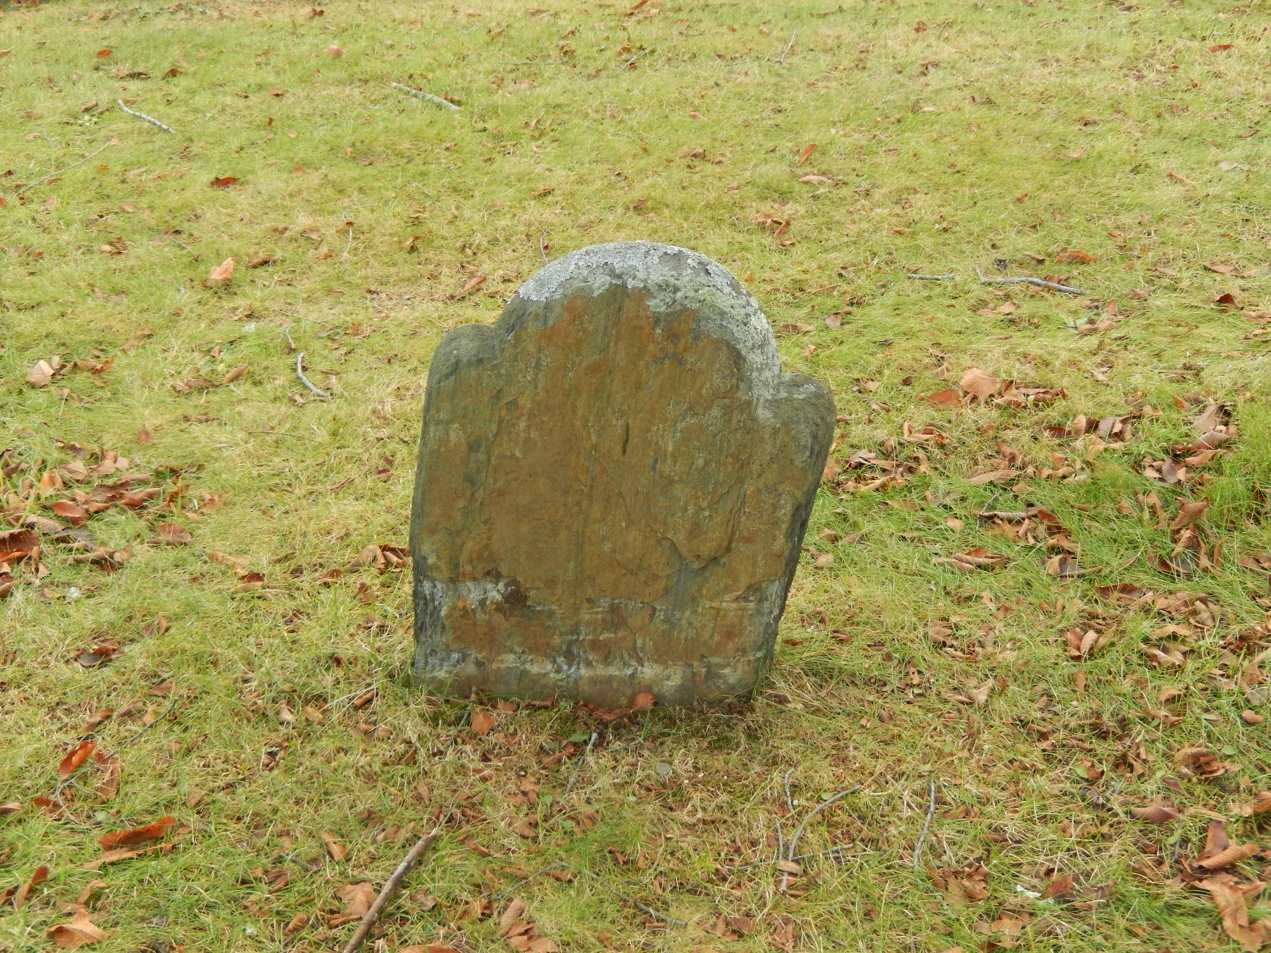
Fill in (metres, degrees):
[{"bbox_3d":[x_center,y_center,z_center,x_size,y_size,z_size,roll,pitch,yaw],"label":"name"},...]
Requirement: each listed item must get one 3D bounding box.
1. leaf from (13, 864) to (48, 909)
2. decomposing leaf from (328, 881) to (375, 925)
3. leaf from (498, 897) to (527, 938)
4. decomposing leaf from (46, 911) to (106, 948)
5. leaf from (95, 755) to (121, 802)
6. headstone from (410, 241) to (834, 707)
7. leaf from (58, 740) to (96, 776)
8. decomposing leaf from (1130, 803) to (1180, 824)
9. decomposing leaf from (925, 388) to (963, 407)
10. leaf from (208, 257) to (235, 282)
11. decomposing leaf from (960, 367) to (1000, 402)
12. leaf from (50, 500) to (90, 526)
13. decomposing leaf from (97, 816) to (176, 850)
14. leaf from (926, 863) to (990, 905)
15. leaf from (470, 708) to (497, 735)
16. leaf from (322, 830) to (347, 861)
[{"bbox_3d":[-0.753,0.512,2.335,0.024,0.028,0.072,6,27,12],"label":"leaf"},{"bbox_3d":[-0.349,0.526,2.307,0.056,0.024,0.072,-1,27,-3],"label":"decomposing leaf"},{"bbox_3d":[-0.144,0.516,2.188,0.022,0.018,0.039,14,30,22],"label":"leaf"},{"bbox_3d":[-0.640,0.518,2.144,0.056,0.025,0.032,2,28,0],"label":"decomposing leaf"},{"bbox_3d":[-0.716,0.410,2.539,0.030,0.026,0.085,1,27,2],"label":"leaf"},{"bbox_3d":[-0.022,0.001,2.463,0.507,0.684,0.090,8,32,-1],"label":"headstone"},{"bbox_3d":[-0.770,0.388,2.583,0.028,0.024,0.070,10,28,20],"label":"leaf"},{"bbox_3d":[0.684,0.445,2.470,0.065,0.022,0.034,2,27,4],"label":"decomposing leaf"},{"bbox_3d":[0.605,-0.156,3.674,0.074,0.024,0.048,0,27,0],"label":"decomposing leaf"},{"bbox_3d":[-0.864,-0.433,3.908,0.045,0.035,0.032,-13,32,-26],"label":"leaf"},{"bbox_3d":[0.645,-0.172,3.508,0.067,0.040,0.046,2,28,0],"label":"decomposing leaf"},{"bbox_3d":[-0.903,0.059,2.991,0.050,0.025,0.028,12,29,18],"label":"leaf"},{"bbox_3d":[-0.612,0.438,2.297,0.090,0.025,0.028,-4,29,-11],"label":"decomposing leaf"},{"bbox_3d":[0.389,0.491,2.255,0.065,0.030,0.041,2,28,0],"label":"leaf"},{"bbox_3d":[-0.216,0.349,2.662,0.038,0.022,0.055,0,27,0],"label":"leaf"},{"bbox_3d":[-0.388,0.475,2.409,0.028,0.022,0.056,-12,29,-22],"label":"leaf"}]

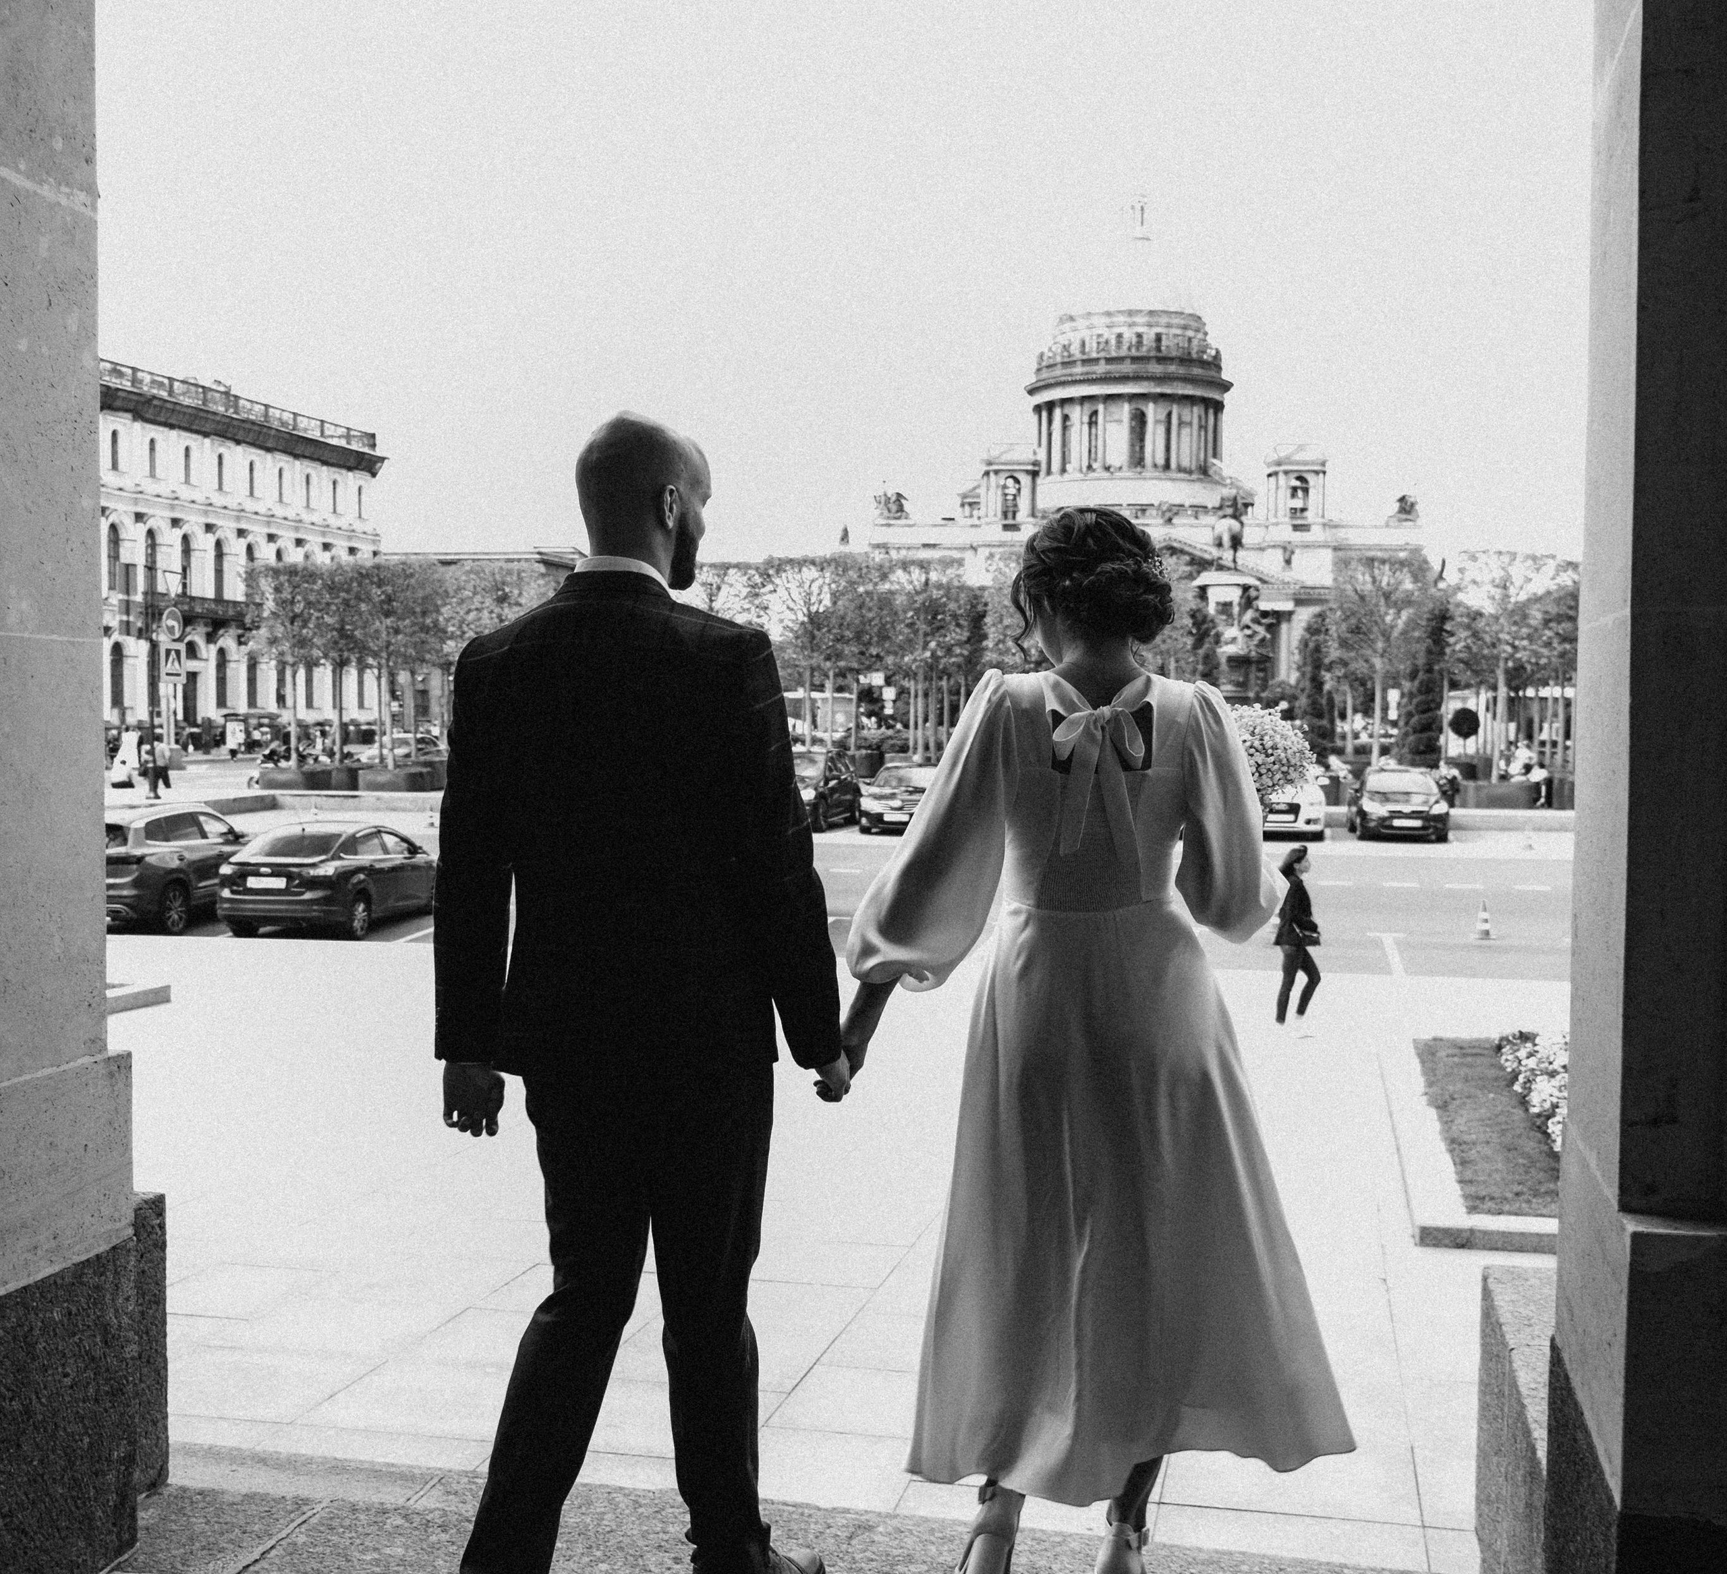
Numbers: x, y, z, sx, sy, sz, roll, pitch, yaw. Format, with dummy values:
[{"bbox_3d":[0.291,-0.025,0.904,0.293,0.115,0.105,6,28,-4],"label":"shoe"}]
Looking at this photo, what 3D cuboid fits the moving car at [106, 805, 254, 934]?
[{"bbox_3d":[-10.094,1.087,27.928,1.870,1.680,4.600,1,2,8],"label":"moving car"}]

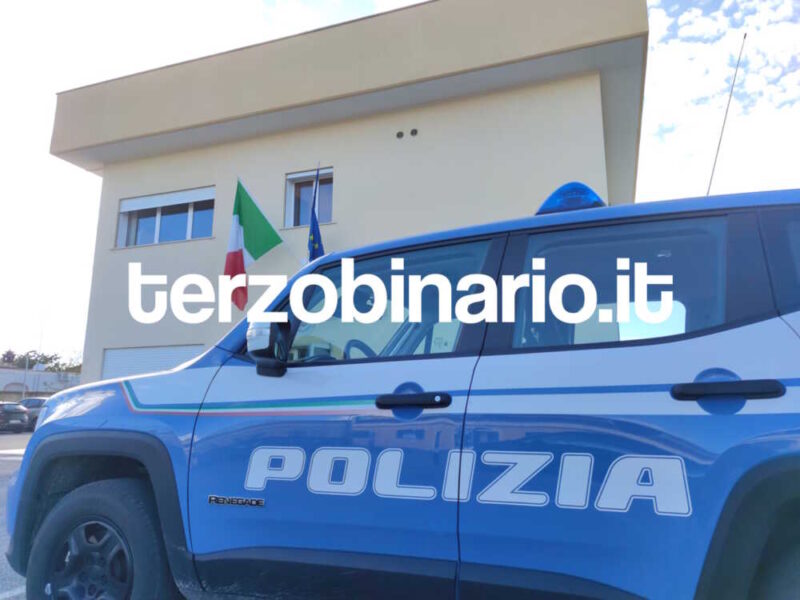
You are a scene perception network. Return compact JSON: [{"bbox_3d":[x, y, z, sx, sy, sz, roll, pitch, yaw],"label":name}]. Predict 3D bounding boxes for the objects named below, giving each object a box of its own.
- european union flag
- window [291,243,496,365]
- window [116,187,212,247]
[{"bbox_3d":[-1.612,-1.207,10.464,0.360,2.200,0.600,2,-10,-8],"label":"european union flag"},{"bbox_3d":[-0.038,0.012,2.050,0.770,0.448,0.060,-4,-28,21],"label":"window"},{"bbox_3d":[-5.285,-1.830,12.617,2.780,1.240,0.200,-3,-11,21],"label":"window"}]

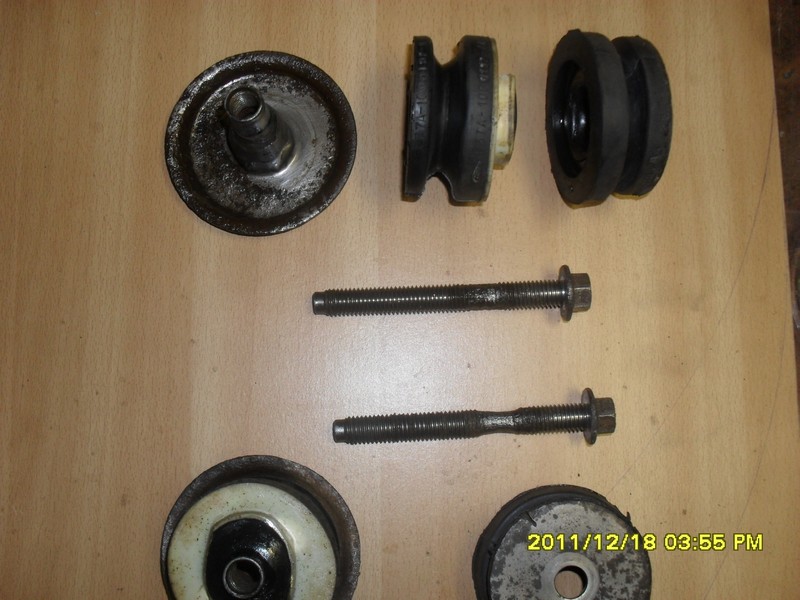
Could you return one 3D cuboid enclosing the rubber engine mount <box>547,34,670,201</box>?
[{"bbox_3d":[0.084,-0.073,0.327,0.030,0.068,0.068,1,82,-6],"label":"rubber engine mount"}]

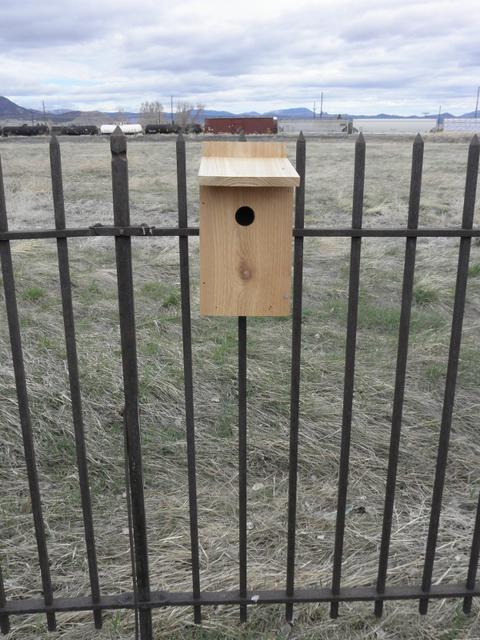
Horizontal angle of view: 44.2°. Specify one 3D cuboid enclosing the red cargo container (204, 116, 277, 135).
[{"bbox_3d":[0.089,-34.539,105.490,12.500,2.700,2.500,4,18,11],"label":"red cargo container"}]

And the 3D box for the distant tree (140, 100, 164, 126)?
[{"bbox_3d":[-36.004,-83.941,243.429,10.000,13.000,9.500,0,18,0],"label":"distant tree"}]

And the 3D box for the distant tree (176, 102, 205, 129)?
[{"bbox_3d":[-20.935,-83.741,245.253,12.000,13.000,11.000,0,18,0],"label":"distant tree"}]

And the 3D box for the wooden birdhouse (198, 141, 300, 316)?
[{"bbox_3d":[0.013,-0.183,1.222,0.186,0.348,0.231,0,18,-2],"label":"wooden birdhouse"}]

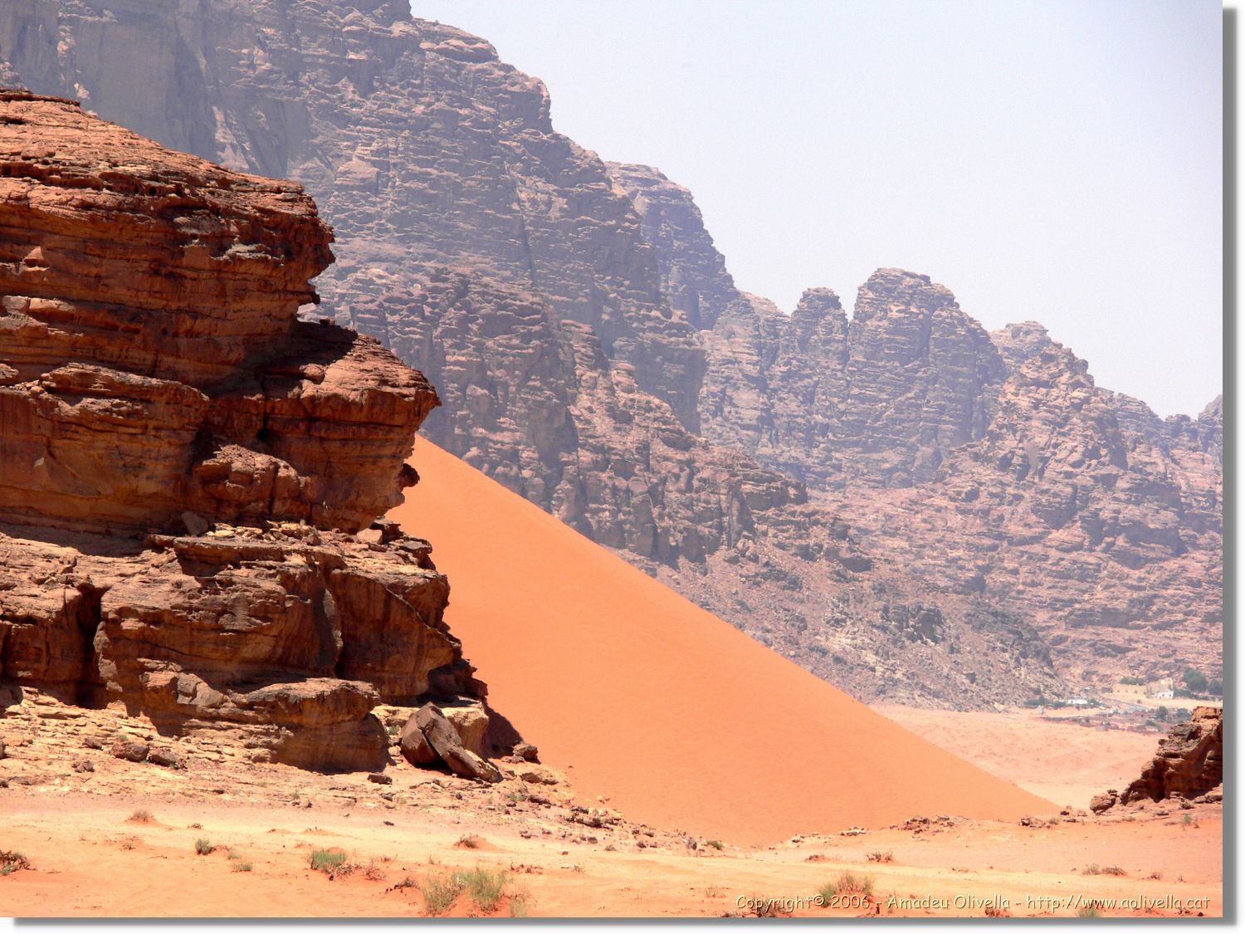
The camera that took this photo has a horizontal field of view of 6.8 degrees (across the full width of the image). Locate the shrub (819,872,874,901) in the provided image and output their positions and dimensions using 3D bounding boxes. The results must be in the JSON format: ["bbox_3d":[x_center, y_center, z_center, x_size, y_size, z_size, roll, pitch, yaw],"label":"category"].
[{"bbox_3d":[3.590,6.712,167.000,0.872,0.452,0.741,0,-1,0],"label":"shrub"}]

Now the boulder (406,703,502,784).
[{"bbox_3d":[-3.275,5.376,203.000,1.874,1.571,1.499,0,-1,0],"label":"boulder"}]

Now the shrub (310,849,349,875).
[{"bbox_3d":[-5.053,6.815,180.000,0.688,0.453,0.619,0,-1,0],"label":"shrub"}]

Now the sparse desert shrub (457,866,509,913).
[{"bbox_3d":[-2.202,6.645,164.000,0.811,0.734,0.730,0,-1,0],"label":"sparse desert shrub"}]

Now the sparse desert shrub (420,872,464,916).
[{"bbox_3d":[-2.820,6.673,163.000,0.699,0.684,0.664,0,-1,0],"label":"sparse desert shrub"}]

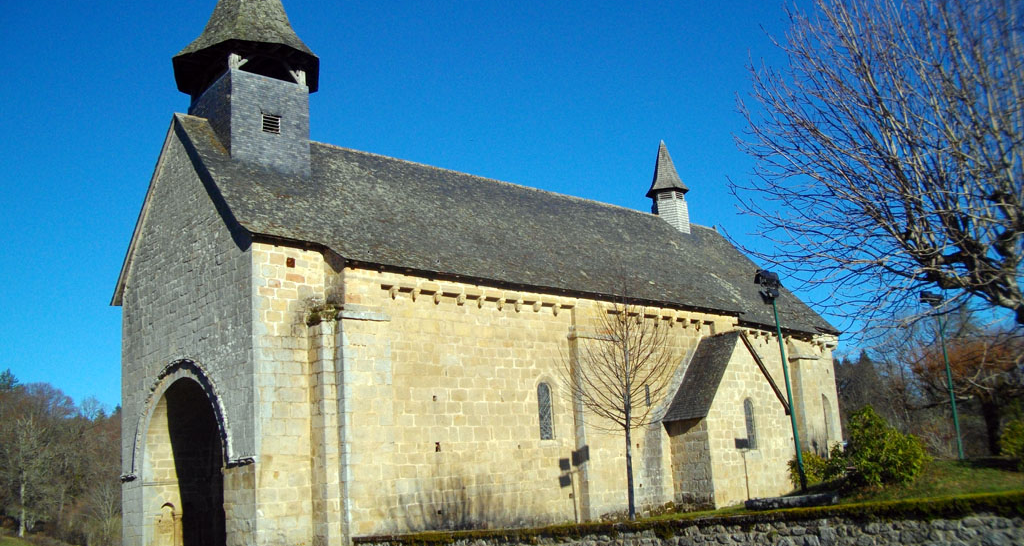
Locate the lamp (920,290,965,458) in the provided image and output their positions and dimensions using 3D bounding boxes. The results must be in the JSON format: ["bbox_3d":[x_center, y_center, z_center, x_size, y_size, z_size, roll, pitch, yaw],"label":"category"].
[{"bbox_3d":[9.211,2.224,19.787,0.614,3.590,0.461,8,-17,-43],"label":"lamp"}]

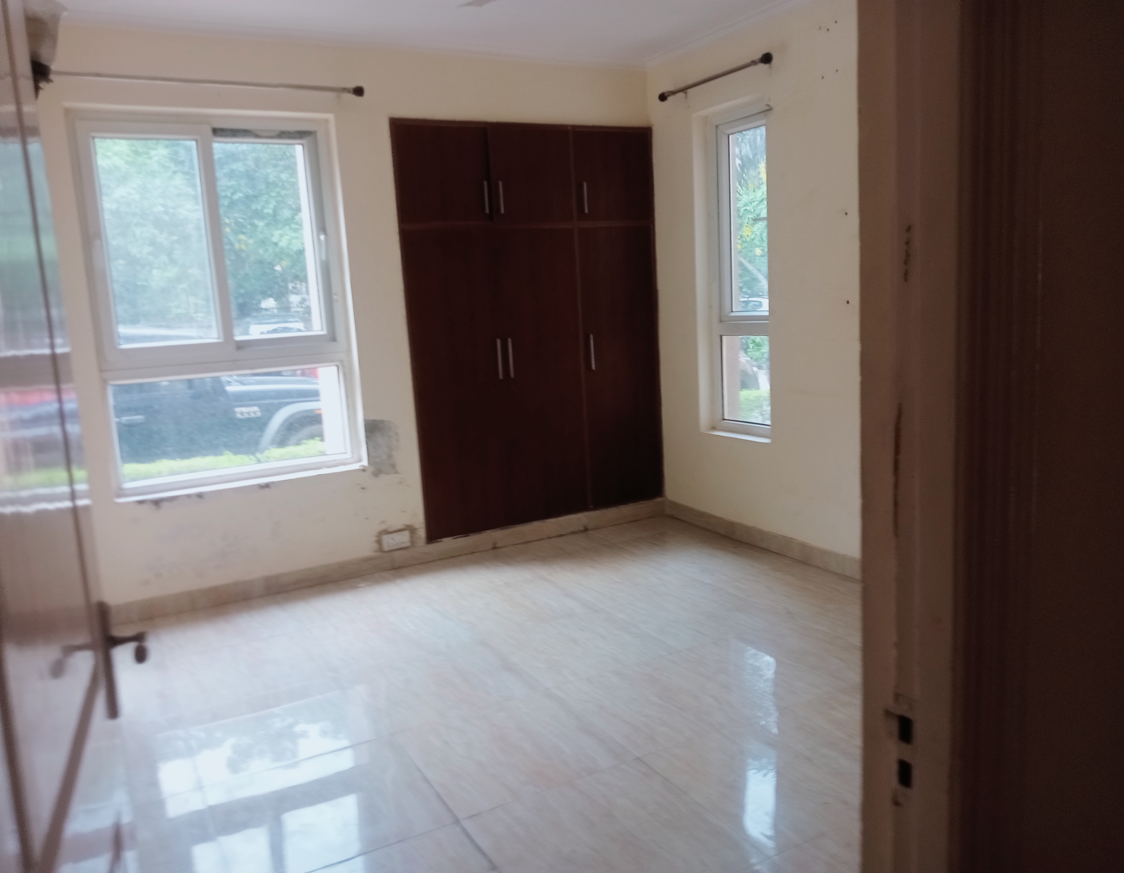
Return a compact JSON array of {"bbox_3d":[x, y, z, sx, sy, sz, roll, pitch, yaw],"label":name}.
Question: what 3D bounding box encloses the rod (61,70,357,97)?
[{"bbox_3d":[-1.591,-1.608,4.269,1.390,0.055,0.090,-8,11,-28],"label":"rod"}]

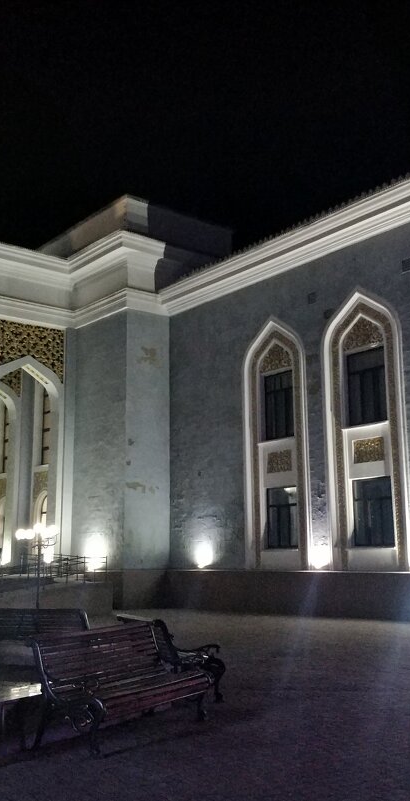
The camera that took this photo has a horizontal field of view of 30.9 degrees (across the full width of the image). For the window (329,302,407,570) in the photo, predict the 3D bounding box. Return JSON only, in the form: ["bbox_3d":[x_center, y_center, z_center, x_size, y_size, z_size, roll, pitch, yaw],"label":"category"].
[{"bbox_3d":[6.252,1.203,28.501,0.500,10.300,3.000,9,-15,-41],"label":"window"}]

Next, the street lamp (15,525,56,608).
[{"bbox_3d":[-4.765,5.056,21.010,1.000,3.037,1.000,9,-15,-40],"label":"street lamp"}]

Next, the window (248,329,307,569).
[{"bbox_3d":[2.722,1.664,29.121,0.450,9.753,3.060,9,-15,-40],"label":"window"}]

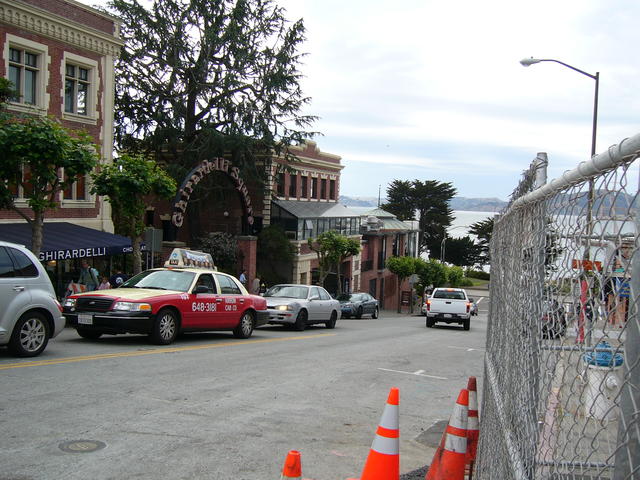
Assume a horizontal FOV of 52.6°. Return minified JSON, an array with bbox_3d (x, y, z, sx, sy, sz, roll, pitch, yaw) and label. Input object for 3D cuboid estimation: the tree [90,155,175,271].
[{"bbox_3d":[-6.183,-0.165,21.453,2.800,5.250,2.800,3,3,21],"label":"tree"}]

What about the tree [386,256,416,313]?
[{"bbox_3d":[6.634,3.665,53.000,2.500,4.600,2.500,4,3,22],"label":"tree"}]

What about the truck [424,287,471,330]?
[{"bbox_3d":[5.671,2.982,28.266,1.800,1.700,5.200,2,-5,13],"label":"truck"}]

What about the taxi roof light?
[{"bbox_3d":[-2.721,0.429,13.842,0.460,0.390,1.330,1,-5,22],"label":"taxi roof light"}]

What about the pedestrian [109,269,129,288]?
[{"bbox_3d":[-6.257,1.675,20.042,0.550,1.500,0.420,1,3,-17],"label":"pedestrian"}]

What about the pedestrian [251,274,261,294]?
[{"bbox_3d":[-2.962,2.518,29.952,0.500,1.700,0.360,3,3,22],"label":"pedestrian"}]

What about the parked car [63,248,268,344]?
[{"bbox_3d":[-2.847,1.112,13.396,1.980,1.860,5.380,1,-5,23],"label":"parked car"}]

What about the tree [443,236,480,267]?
[{"bbox_3d":[25.147,2.488,115.000,7.000,7.000,7.000,2,3,0],"label":"tree"}]

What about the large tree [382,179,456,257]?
[{"bbox_3d":[16.606,-2.503,108.000,11.500,15.500,12.300,4,3,22],"label":"large tree"}]

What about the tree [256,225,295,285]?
[{"bbox_3d":[-2.707,1.517,38.500,2.500,4.900,2.500,2,3,0],"label":"tree"}]

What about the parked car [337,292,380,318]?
[{"bbox_3d":[1.868,3.616,36.147,1.780,1.420,4.600,1,-5,23],"label":"parked car"}]

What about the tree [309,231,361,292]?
[{"bbox_3d":[0.858,1.835,38.300,2.900,4.850,3.100,2,3,0],"label":"tree"}]

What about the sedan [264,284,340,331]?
[{"bbox_3d":[-0.701,2.177,21.288,1.770,1.400,4.750,2,-5,22],"label":"sedan"}]

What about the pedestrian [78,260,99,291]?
[{"bbox_3d":[-7.708,1.509,21.452,0.580,1.700,0.450,4,4,27],"label":"pedestrian"}]

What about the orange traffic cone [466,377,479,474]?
[{"bbox_3d":[1.192,1.436,5.089,0.360,0.710,0.360,1,-5,23],"label":"orange traffic cone"}]

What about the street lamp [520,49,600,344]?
[{"bbox_3d":[8.166,-1.389,22.197,2.700,9.900,0.350,4,3,22],"label":"street lamp"}]

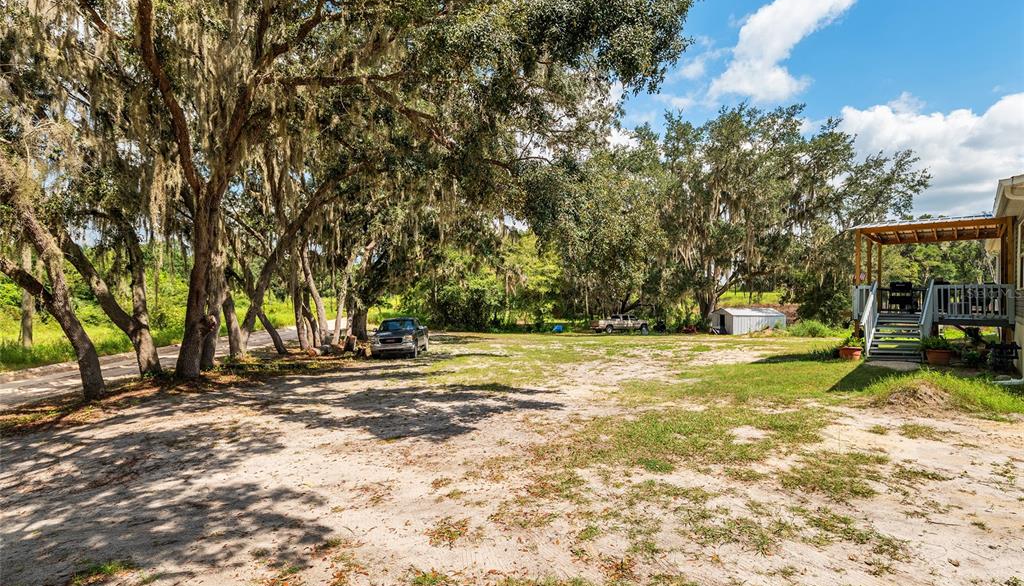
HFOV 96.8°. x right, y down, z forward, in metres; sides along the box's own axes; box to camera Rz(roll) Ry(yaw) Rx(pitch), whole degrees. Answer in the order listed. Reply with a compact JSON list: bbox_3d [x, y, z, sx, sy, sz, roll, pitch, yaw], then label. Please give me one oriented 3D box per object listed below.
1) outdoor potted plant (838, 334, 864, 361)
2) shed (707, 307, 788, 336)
[{"bbox_3d":[9.628,1.546,12.900,0.570,0.700,0.570,0,0,43],"label":"outdoor potted plant"},{"bbox_3d":[21.400,2.480,41.600,4.550,2.240,4.500,0,0,0],"label":"shed"}]

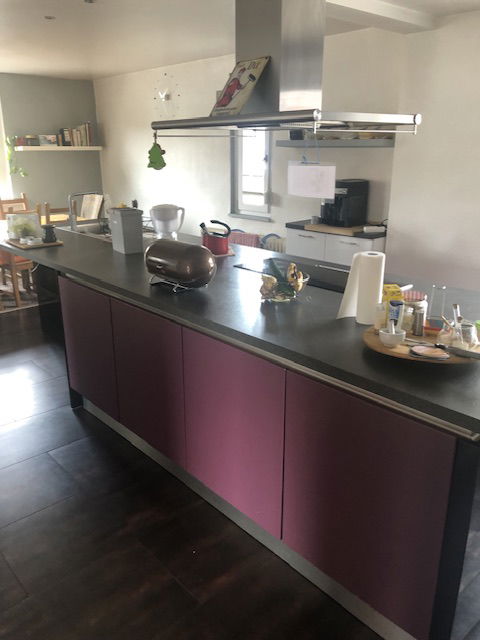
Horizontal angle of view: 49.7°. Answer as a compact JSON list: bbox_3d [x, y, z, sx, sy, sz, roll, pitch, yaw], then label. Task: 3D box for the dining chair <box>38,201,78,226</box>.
[{"bbox_3d":[-2.253,-0.977,6.444,0.425,0.980,0.460,-16,24,-39],"label":"dining chair"}]

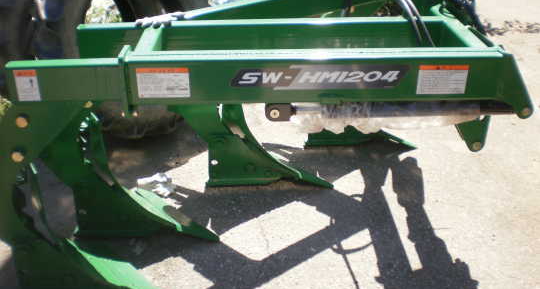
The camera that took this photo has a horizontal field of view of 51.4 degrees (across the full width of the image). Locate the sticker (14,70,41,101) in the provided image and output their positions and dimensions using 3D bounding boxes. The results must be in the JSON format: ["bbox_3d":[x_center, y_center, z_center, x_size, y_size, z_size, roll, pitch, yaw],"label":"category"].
[{"bbox_3d":[-0.754,-0.183,1.743,0.069,0.100,0.004,-1,24,-1],"label":"sticker"}]

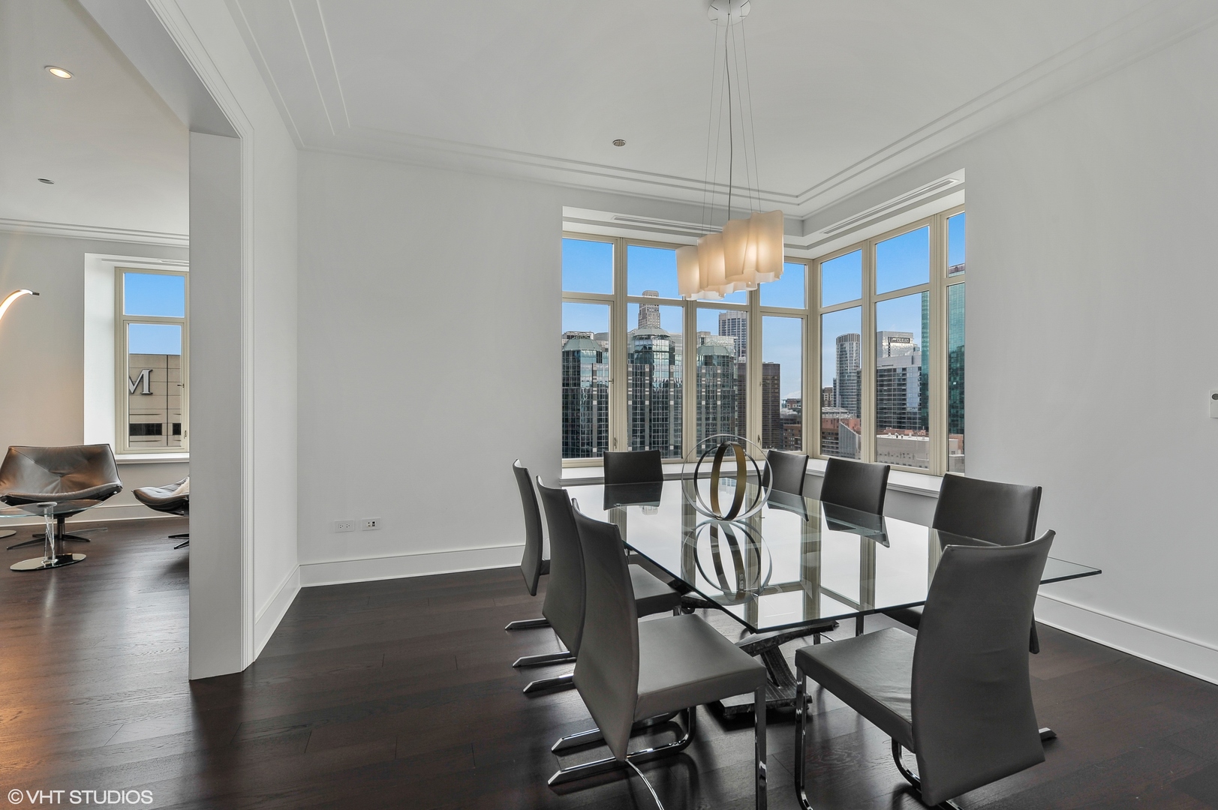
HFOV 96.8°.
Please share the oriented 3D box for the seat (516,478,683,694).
[{"bbox_3d":[-0.036,0.780,2.253,0.544,0.941,0.437,0,0,-22],"label":"seat"}]

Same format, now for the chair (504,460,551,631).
[{"bbox_3d":[-0.255,0.780,2.881,0.544,0.941,0.437,0,0,-17],"label":"chair"}]

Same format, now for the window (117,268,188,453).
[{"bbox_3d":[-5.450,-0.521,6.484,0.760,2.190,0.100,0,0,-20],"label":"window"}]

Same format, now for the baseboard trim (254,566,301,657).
[{"bbox_3d":[-1.933,1.167,3.177,0.020,0.168,1.110,0,0,-20],"label":"baseboard trim"}]

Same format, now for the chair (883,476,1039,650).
[{"bbox_3d":[1.369,0.780,2.173,0.544,0.941,0.437,0,0,-16],"label":"chair"}]

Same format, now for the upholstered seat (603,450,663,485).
[{"bbox_3d":[0.232,0.780,3.479,0.437,0.941,0.544,0,0,-20],"label":"upholstered seat"}]

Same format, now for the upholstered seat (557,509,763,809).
[{"bbox_3d":[0.135,0.780,1.664,0.544,0.941,0.437,0,0,-20],"label":"upholstered seat"}]

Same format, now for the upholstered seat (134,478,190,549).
[{"bbox_3d":[-3.800,0.830,5.038,0.980,0.840,0.900,0,0,41],"label":"upholstered seat"}]

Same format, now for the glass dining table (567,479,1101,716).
[{"bbox_3d":[0.550,0.882,2.501,1.269,0.735,2.231,0,0,-20],"label":"glass dining table"}]

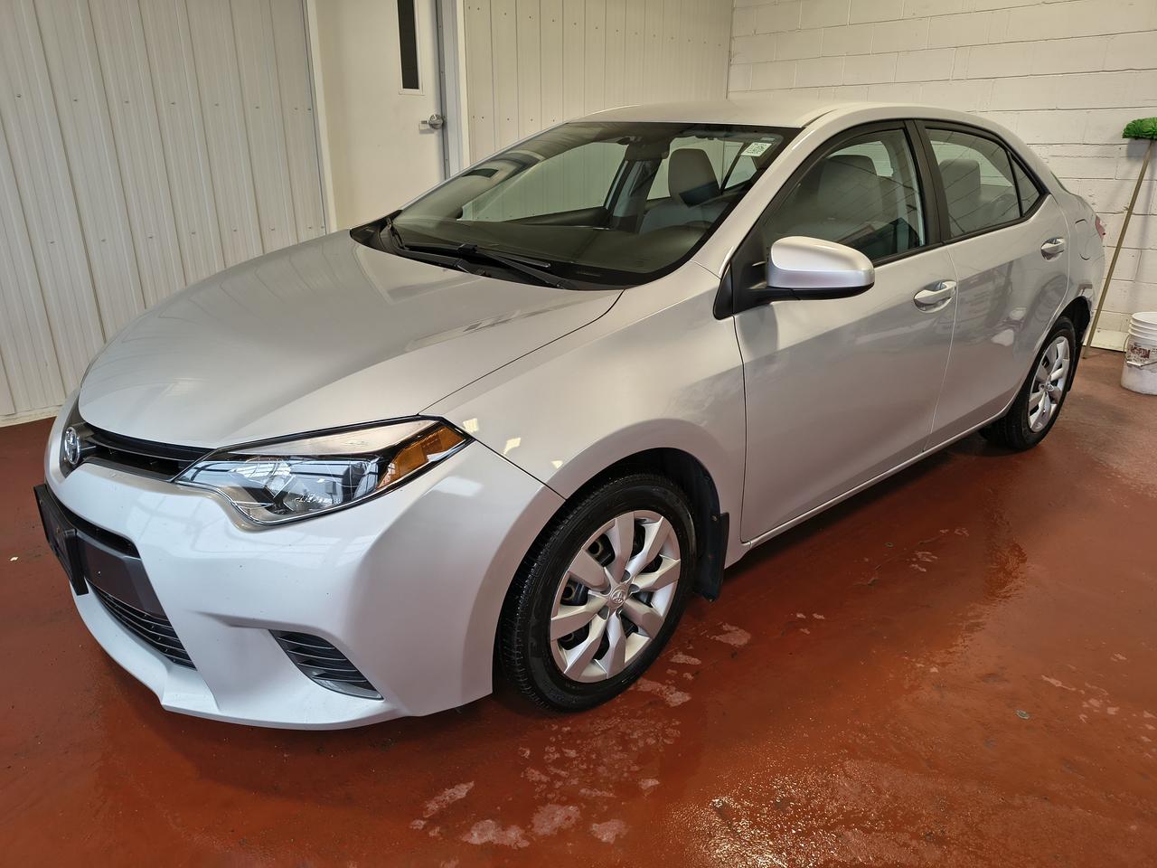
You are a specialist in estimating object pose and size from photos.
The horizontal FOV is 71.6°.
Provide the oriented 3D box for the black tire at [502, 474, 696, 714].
[{"bbox_3d":[0.026,0.359,1.993,0.632,0.626,0.210,-18,27,-40],"label":"black tire"}]

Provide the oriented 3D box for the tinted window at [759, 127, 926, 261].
[{"bbox_3d":[0.798,-0.692,2.369,0.950,0.440,0.050,-17,1,-39],"label":"tinted window"}]

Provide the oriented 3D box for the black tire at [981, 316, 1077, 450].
[{"bbox_3d":[2.045,-0.255,3.678,0.632,0.626,0.210,-17,27,-39],"label":"black tire"}]

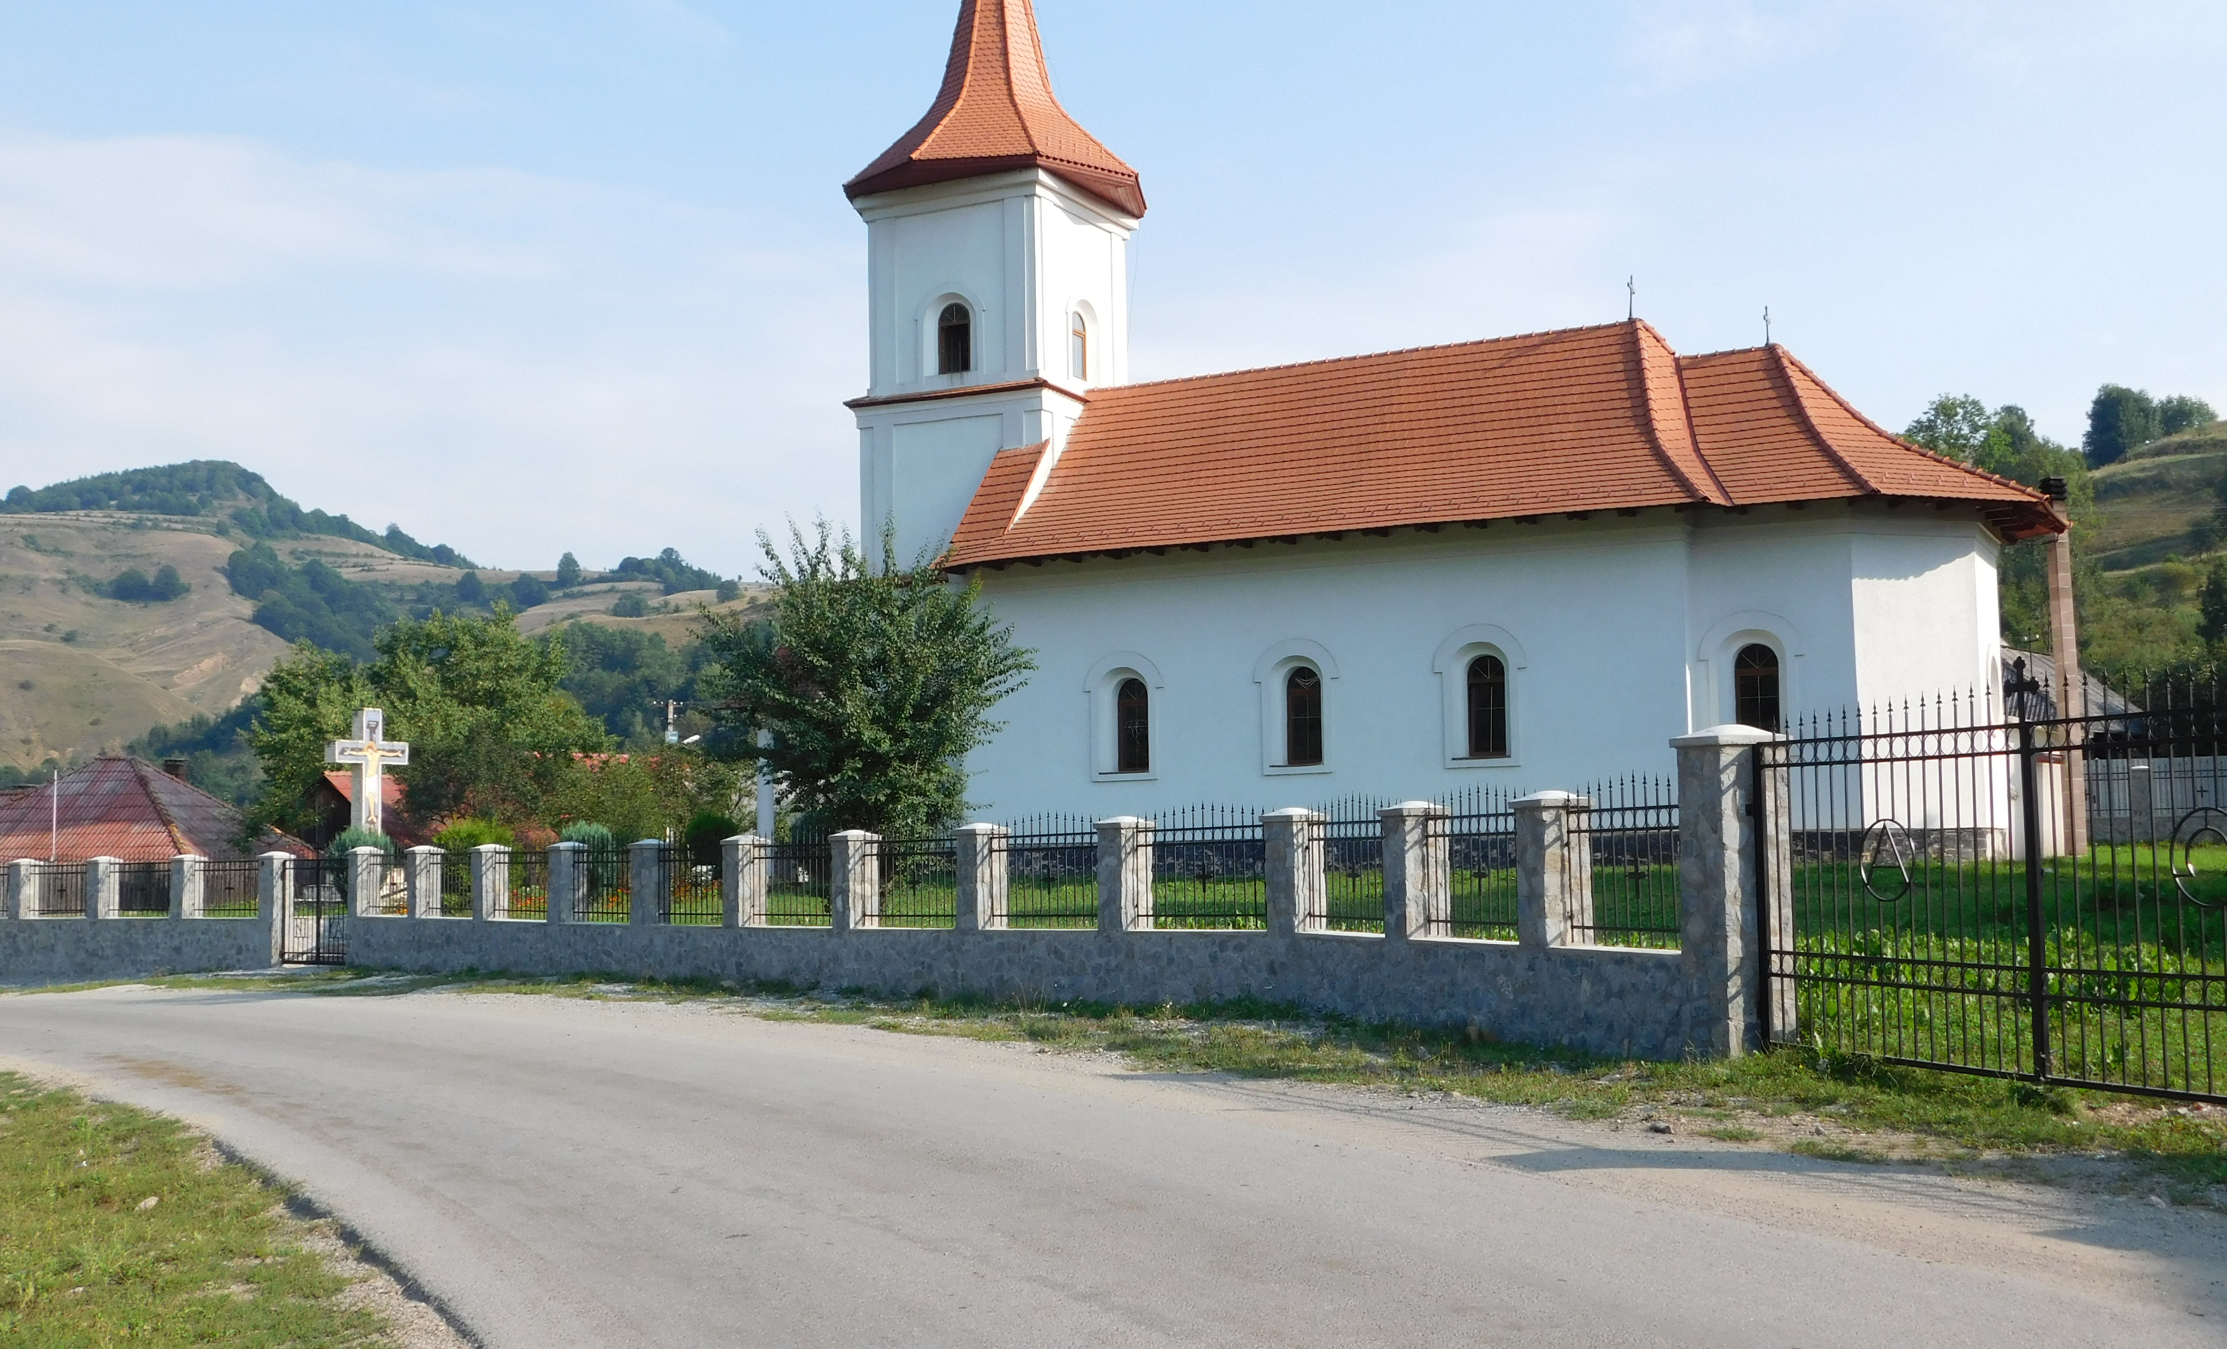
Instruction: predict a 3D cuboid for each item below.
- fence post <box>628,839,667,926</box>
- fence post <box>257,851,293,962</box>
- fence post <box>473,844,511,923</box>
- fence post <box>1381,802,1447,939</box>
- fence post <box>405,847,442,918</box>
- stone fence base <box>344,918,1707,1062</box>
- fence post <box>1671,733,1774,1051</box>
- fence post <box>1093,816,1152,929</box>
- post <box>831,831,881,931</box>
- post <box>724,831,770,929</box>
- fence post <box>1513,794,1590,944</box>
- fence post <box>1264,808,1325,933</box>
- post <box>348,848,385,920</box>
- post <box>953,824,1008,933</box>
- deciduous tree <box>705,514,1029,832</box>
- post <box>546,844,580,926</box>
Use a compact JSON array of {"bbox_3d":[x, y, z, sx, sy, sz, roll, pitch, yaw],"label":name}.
[{"bbox_3d":[-6.116,2.741,30.437,0.420,1.138,0.420,4,-7,-39],"label":"fence post"},{"bbox_3d":[-14.462,4.041,40.000,0.440,1.983,0.440,-5,-7,42],"label":"fence post"},{"bbox_3d":[-9.359,3.131,34.801,0.448,1.165,0.448,5,-7,-39],"label":"fence post"},{"bbox_3d":[2.559,1.654,19.569,0.448,1.165,0.448,2,-6,-20],"label":"fence post"},{"bbox_3d":[-10.726,3.230,36.039,0.420,1.138,0.420,4,-7,-39],"label":"fence post"},{"bbox_3d":[-3.642,3.336,26.970,2.210,0.927,28.603,3,-7,-35],"label":"stone fence base"},{"bbox_3d":[4.007,1.381,14.957,0.550,2.116,0.550,2,-6,-18],"label":"fence post"},{"bbox_3d":[0.117,1.984,22.967,0.420,1.138,0.420,4,-7,-39],"label":"fence post"},{"bbox_3d":[-2.967,2.365,26.702,0.420,1.138,0.420,4,-7,-39],"label":"post"},{"bbox_3d":[-4.526,2.551,28.569,0.420,1.138,0.420,4,-7,-39],"label":"post"},{"bbox_3d":[3.295,1.443,17.288,0.448,1.165,0.448,2,-6,-21],"label":"fence post"},{"bbox_3d":[1.661,1.791,21.100,0.420,1.138,0.420,3,-7,-33],"label":"fence post"},{"bbox_3d":[-12.454,3.470,38.539,0.448,1.165,0.448,5,-7,-39],"label":"post"},{"bbox_3d":[-1.438,2.229,25.508,0.448,1.165,0.448,5,-7,-39],"label":"post"},{"bbox_3d":[-3.413,0.553,32.000,4.600,5.200,4.400,0,-6,0],"label":"deciduous tree"},{"bbox_3d":[-7.673,2.911,32.304,0.420,1.138,0.420,4,-7,-39],"label":"post"}]

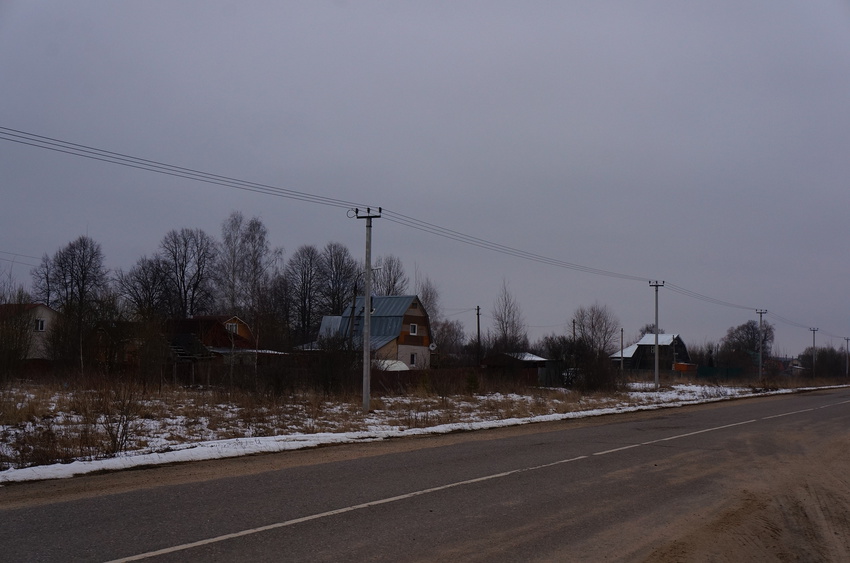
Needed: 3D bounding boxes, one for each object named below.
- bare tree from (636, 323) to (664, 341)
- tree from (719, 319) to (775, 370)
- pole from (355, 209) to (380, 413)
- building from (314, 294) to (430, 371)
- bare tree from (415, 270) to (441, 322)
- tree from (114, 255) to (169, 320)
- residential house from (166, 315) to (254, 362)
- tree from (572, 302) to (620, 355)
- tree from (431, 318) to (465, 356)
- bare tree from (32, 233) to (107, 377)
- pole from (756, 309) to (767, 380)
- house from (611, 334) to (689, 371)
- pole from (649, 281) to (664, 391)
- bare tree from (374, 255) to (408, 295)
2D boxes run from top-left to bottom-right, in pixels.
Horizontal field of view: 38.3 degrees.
[{"bbox_3d":[43.195,12.682,234.691,6.200,9.656,6.200,0,-4,0],"label":"bare tree"},{"bbox_3d":[72.299,14.879,274.616,12.000,12.500,11.500,0,-4,15],"label":"tree"},{"bbox_3d":[-2.522,1.233,54.030,1.200,9.001,0.320,-1,-4,24],"label":"pole"},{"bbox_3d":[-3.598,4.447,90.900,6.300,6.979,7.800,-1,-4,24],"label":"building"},{"bbox_3d":[0.265,4.534,129.976,3.200,11.858,3.200,0,-4,0],"label":"bare tree"},{"bbox_3d":[-32.375,3.766,139.585,6.200,13.500,6.000,2,-4,-13],"label":"tree"},{"bbox_3d":[-17.049,5.494,97.840,5.300,5.559,6.000,-1,-4,24],"label":"residential house"},{"bbox_3d":[18.178,6.412,129.865,5.100,8.381,5.100,0,-4,0],"label":"tree"},{"bbox_3d":[2.384,7.197,129.807,4.000,6.555,4.000,0,-4,0],"label":"tree"},{"bbox_3d":[-40.150,2.553,137.523,8.200,15.500,7.600,2,-4,-16],"label":"bare tree"},{"bbox_3d":[38.941,7.545,141.739,1.200,8.500,0.280,-1,-4,24],"label":"pole"},{"bbox_3d":[38.603,12.527,209.788,7.200,6.900,11.500,4,-5,-42],"label":"house"},{"bbox_3d":[18.308,4.242,96.739,1.200,8.500,0.280,-1,-4,24],"label":"pole"},{"bbox_3d":[-4.327,4.080,149.545,5.200,14.800,5.200,1,-4,0],"label":"bare tree"}]

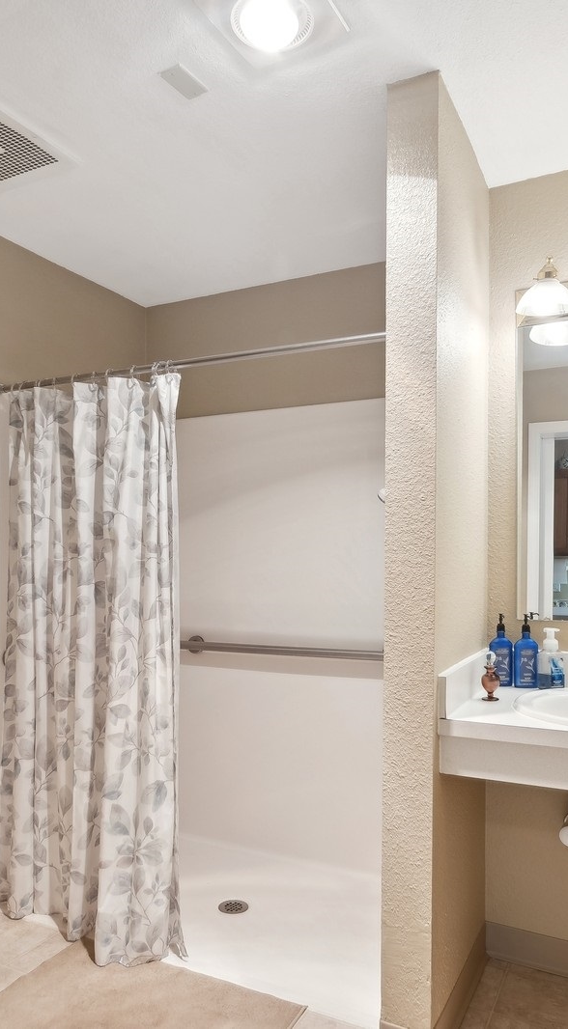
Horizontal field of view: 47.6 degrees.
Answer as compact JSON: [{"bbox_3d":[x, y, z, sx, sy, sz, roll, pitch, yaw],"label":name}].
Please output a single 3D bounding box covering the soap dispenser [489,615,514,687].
[{"bbox_3d":[0.660,0.415,1.957,0.065,0.212,0.045,0,-1,12],"label":"soap dispenser"}]

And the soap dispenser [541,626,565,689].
[{"bbox_3d":[0.793,0.422,1.900,0.056,0.178,0.050,2,-3,-30],"label":"soap dispenser"}]

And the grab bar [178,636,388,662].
[{"bbox_3d":[-0.018,0.588,2.808,1.000,0.078,0.080,-3,-2,26],"label":"grab bar"}]

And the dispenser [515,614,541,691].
[{"bbox_3d":[0.726,0.409,1.919,0.065,0.212,0.045,0,-1,16],"label":"dispenser"}]

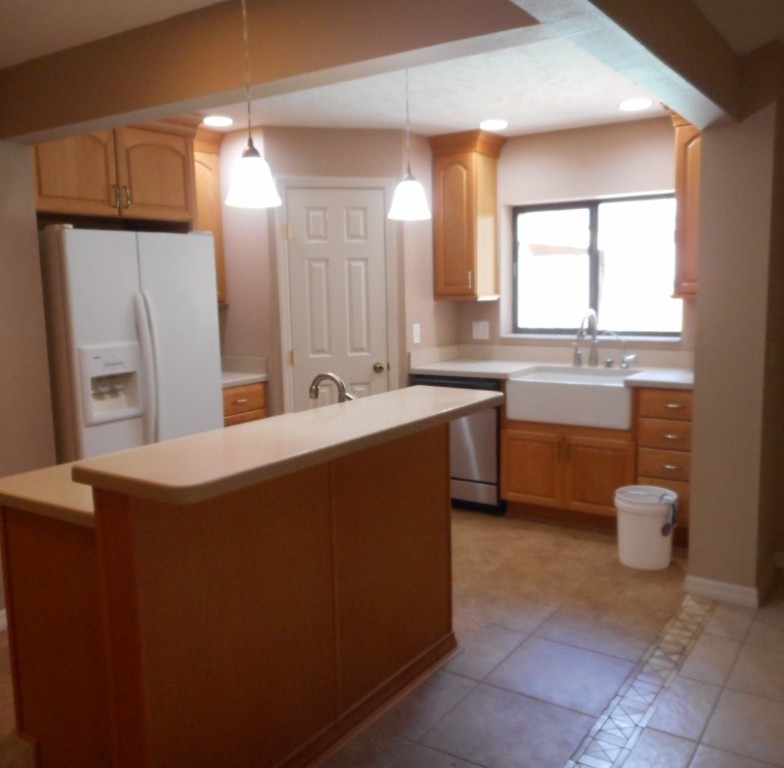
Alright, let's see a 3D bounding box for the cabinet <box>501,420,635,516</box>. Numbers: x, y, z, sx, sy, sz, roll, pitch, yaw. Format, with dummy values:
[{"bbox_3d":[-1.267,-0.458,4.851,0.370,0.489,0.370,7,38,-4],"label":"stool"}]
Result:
[{"bbox_3d":[1.165,0.474,4.543,0.786,0.580,0.620,3,9,33],"label":"cabinet"}]

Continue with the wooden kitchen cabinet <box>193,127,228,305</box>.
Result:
[{"bbox_3d":[-1.328,-1.019,4.630,0.350,1.060,0.455,4,9,35],"label":"wooden kitchen cabinet"}]

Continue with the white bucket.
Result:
[{"bbox_3d":[1.320,0.744,3.845,0.305,0.365,0.305,-1,7,0],"label":"white bucket"}]

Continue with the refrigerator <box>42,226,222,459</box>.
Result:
[{"bbox_3d":[-1.464,0.114,3.868,0.790,1.740,0.875,3,9,33],"label":"refrigerator"}]

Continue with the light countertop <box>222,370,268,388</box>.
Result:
[{"bbox_3d":[-1.167,-0.005,4.516,0.635,0.036,0.500,3,9,33],"label":"light countertop"}]

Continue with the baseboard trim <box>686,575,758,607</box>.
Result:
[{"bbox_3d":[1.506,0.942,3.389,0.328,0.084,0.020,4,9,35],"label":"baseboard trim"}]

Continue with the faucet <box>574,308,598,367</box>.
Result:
[{"bbox_3d":[1.203,-0.275,4.542,0.075,0.365,0.240,4,9,35],"label":"faucet"}]

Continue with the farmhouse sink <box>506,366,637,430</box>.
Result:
[{"bbox_3d":[1.122,0.085,4.424,0.725,0.245,0.520,3,9,33],"label":"farmhouse sink"}]

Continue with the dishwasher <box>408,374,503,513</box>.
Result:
[{"bbox_3d":[0.568,0.354,4.933,0.630,0.857,0.600,4,9,35],"label":"dishwasher"}]

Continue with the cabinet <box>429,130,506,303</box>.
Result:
[{"bbox_3d":[0.500,-1.088,4.905,0.360,1.060,0.360,3,9,33],"label":"cabinet"}]

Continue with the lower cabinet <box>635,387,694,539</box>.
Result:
[{"bbox_3d":[1.655,0.431,4.179,0.390,0.880,0.600,4,9,35],"label":"lower cabinet"}]

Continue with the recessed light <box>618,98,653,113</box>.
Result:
[{"bbox_3d":[1.337,-1.519,4.061,0.190,0.030,0.190,3,9,33],"label":"recessed light"}]

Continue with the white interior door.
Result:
[{"bbox_3d":[-0.317,-0.161,4.616,0.610,2.030,0.045,-3,8,-12],"label":"white interior door"}]

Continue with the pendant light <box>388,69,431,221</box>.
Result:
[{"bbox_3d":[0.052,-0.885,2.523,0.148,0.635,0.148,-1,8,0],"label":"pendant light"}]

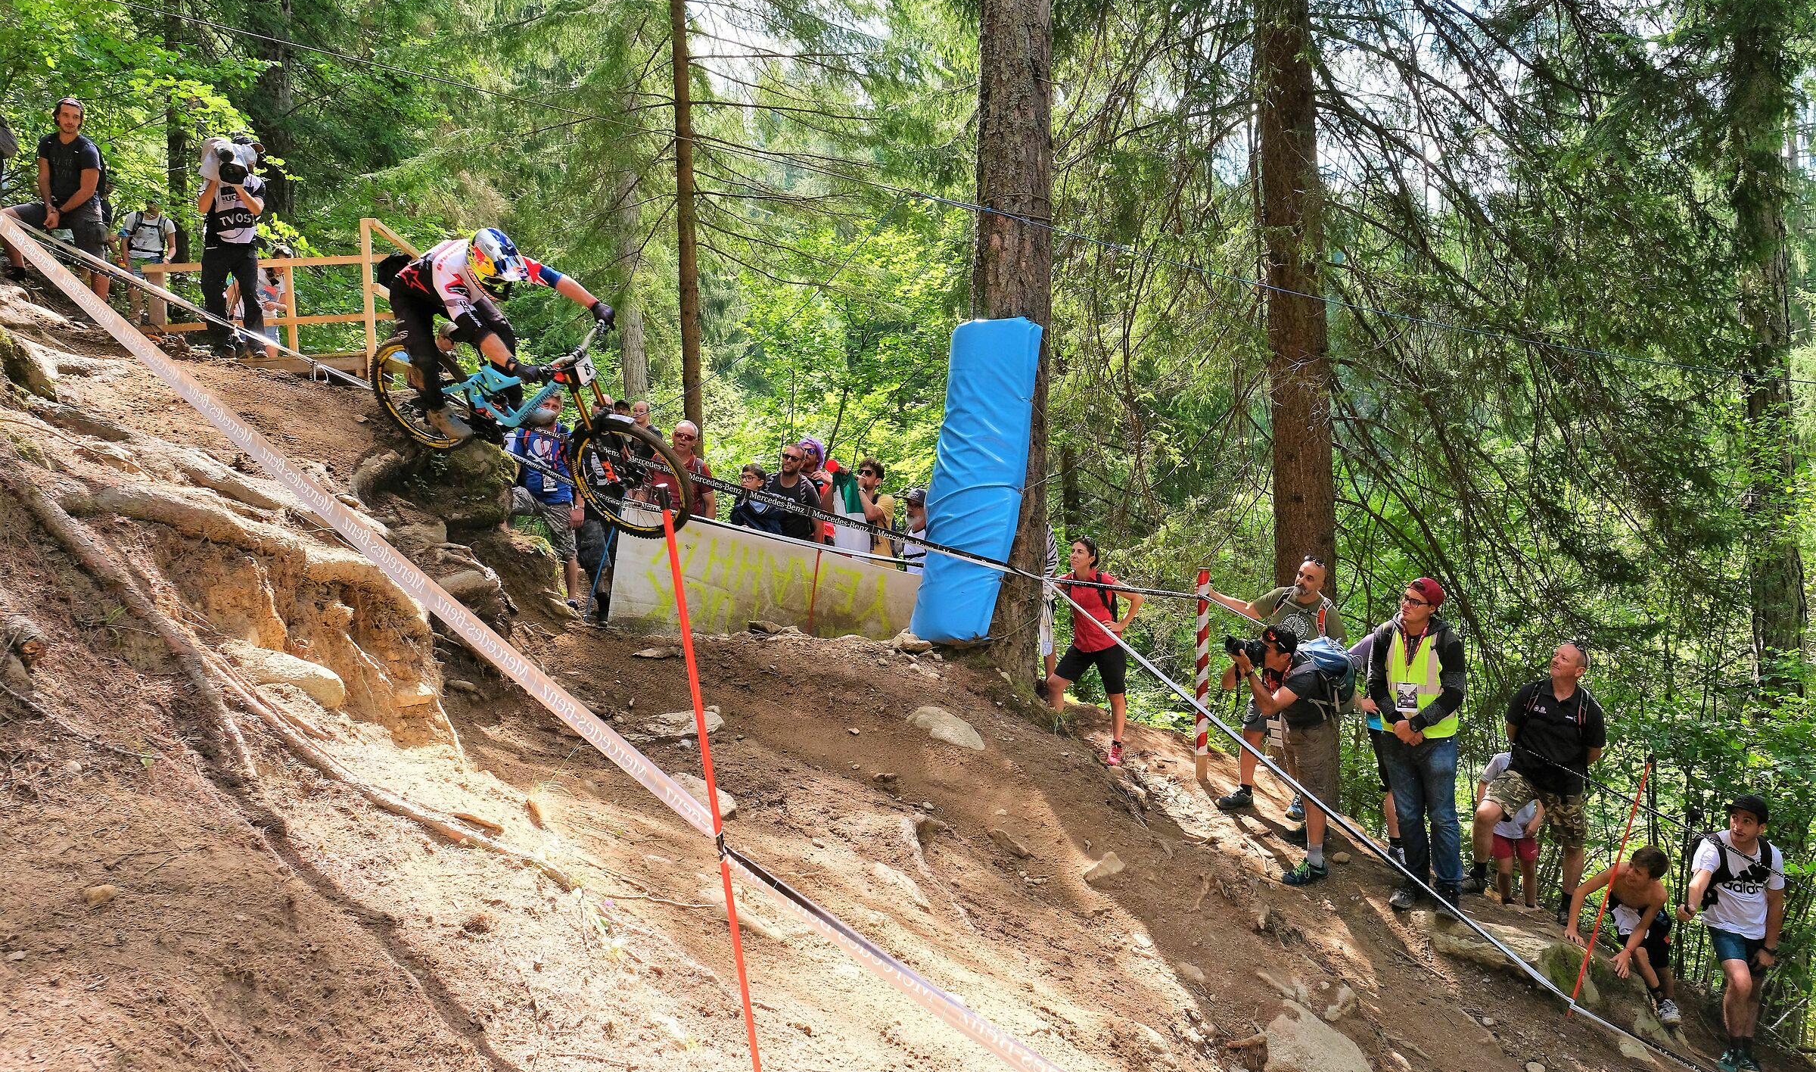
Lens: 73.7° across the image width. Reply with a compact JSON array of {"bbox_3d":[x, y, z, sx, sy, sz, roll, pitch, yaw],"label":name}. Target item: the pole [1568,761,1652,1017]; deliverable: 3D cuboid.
[{"bbox_3d":[3.740,1.879,6.450,0.035,1.420,0.035,18,2,29],"label":"pole"}]

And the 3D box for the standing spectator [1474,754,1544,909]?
[{"bbox_3d":[3.777,1.717,7.600,0.360,1.200,0.260,-1,1,30],"label":"standing spectator"}]

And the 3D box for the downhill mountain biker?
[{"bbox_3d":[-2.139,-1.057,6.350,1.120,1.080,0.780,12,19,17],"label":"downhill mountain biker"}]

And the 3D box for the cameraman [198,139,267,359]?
[{"bbox_3d":[-5.450,-2.343,9.750,0.580,1.780,0.650,1,-2,-37],"label":"cameraman"}]

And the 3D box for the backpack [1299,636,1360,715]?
[{"bbox_3d":[2.462,0.810,7.050,0.250,0.460,0.300,-27,2,-6],"label":"backpack"}]

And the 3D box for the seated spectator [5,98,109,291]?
[{"bbox_3d":[-6.448,-2.493,9.200,0.660,1.570,0.520,-2,1,-23],"label":"seated spectator"}]

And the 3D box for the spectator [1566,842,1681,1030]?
[{"bbox_3d":[4.198,2.331,7.100,0.580,1.000,0.620,-2,-2,41],"label":"spectator"}]

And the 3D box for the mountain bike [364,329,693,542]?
[{"bbox_3d":[-2.003,-0.662,6.372,1.950,1.060,0.780,22,38,10],"label":"mountain bike"}]

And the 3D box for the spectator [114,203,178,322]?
[{"bbox_3d":[-8.811,-3.070,14.000,0.600,1.660,0.380,0,-2,-30],"label":"spectator"}]

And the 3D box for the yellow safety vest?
[{"bbox_3d":[2.803,0.785,6.600,0.410,0.620,0.270,0,2,41],"label":"yellow safety vest"}]

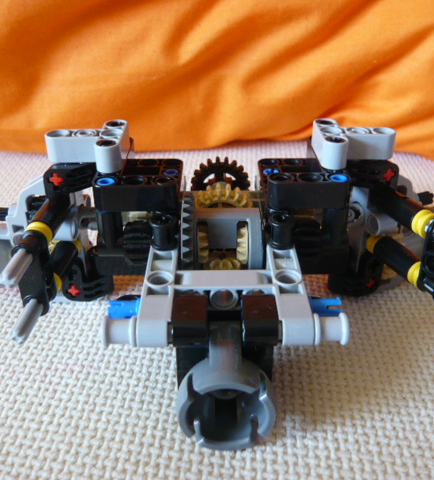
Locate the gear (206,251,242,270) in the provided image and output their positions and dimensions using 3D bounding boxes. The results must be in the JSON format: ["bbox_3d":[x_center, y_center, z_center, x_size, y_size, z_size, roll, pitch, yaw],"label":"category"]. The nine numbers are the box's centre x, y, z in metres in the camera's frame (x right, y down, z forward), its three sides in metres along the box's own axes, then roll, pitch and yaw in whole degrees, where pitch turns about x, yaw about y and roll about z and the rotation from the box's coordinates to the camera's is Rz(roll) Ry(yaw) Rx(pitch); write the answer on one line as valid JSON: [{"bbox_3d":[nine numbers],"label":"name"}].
[{"bbox_3d":[0.002,0.006,0.155,0.012,0.005,0.012,0,30,0],"label":"gear"}]

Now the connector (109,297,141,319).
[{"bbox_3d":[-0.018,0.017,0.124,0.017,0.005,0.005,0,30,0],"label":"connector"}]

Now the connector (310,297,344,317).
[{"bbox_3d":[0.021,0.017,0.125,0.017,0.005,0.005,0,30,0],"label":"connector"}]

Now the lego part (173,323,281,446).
[{"bbox_3d":[0.002,0.033,0.121,0.024,0.032,0.015,0,30,0],"label":"lego part"}]

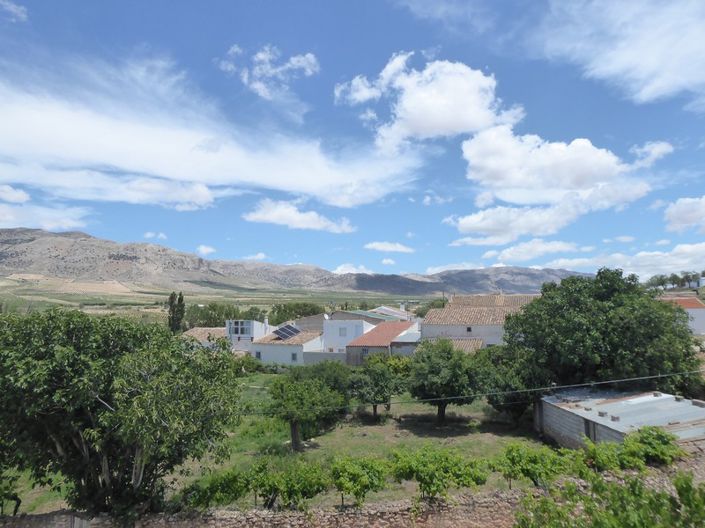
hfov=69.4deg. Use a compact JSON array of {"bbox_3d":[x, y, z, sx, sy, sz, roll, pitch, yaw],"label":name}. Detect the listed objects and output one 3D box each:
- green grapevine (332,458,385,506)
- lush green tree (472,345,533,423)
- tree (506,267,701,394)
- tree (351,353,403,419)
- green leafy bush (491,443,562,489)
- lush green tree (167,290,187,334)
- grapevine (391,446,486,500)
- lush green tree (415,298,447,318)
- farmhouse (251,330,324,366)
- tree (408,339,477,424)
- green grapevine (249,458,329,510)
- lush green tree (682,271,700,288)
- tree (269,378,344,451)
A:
[{"bbox_3d":[0.244,8.939,20.657,2.200,1.900,2.000,0,-2,0],"label":"green grapevine"},{"bbox_3d":[8.011,6.340,27.000,3.400,4.140,3.400,0,-2,0],"label":"lush green tree"},{"bbox_3d":[17.244,5.246,35.818,12.600,9.800,11.800,0,-2,0],"label":"tree"},{"bbox_3d":[1.320,6.685,28.000,2.900,3.630,2.900,0,-2,0],"label":"tree"},{"bbox_3d":[7.688,8.957,22.358,2.900,1.900,2.100,0,-2,0],"label":"green leafy bush"},{"bbox_3d":[-46.552,12.578,134.603,4.700,11.100,4.200,0,-2,0],"label":"lush green tree"},{"bbox_3d":[3.120,7.520,18.400,3.300,1.750,1.700,1,-3,-12],"label":"grapevine"},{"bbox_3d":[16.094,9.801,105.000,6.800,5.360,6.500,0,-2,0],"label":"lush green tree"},{"bbox_3d":[-8.381,10.660,64.623,6.600,3.900,6.400,-1,-2,18],"label":"farmhouse"},{"bbox_3d":[4.687,6.119,26.500,3.550,4.480,3.500,0,-2,0],"label":"tree"},{"bbox_3d":[-2.560,8.952,20.356,3.100,1.950,2.100,0,-2,0],"label":"green grapevine"},{"bbox_3d":[93.260,4.264,140.000,5.000,4.950,5.000,0,-2,0],"label":"lush green tree"},{"bbox_3d":[-2.558,8.196,27.693,4.100,3.850,3.900,0,-2,0],"label":"tree"}]

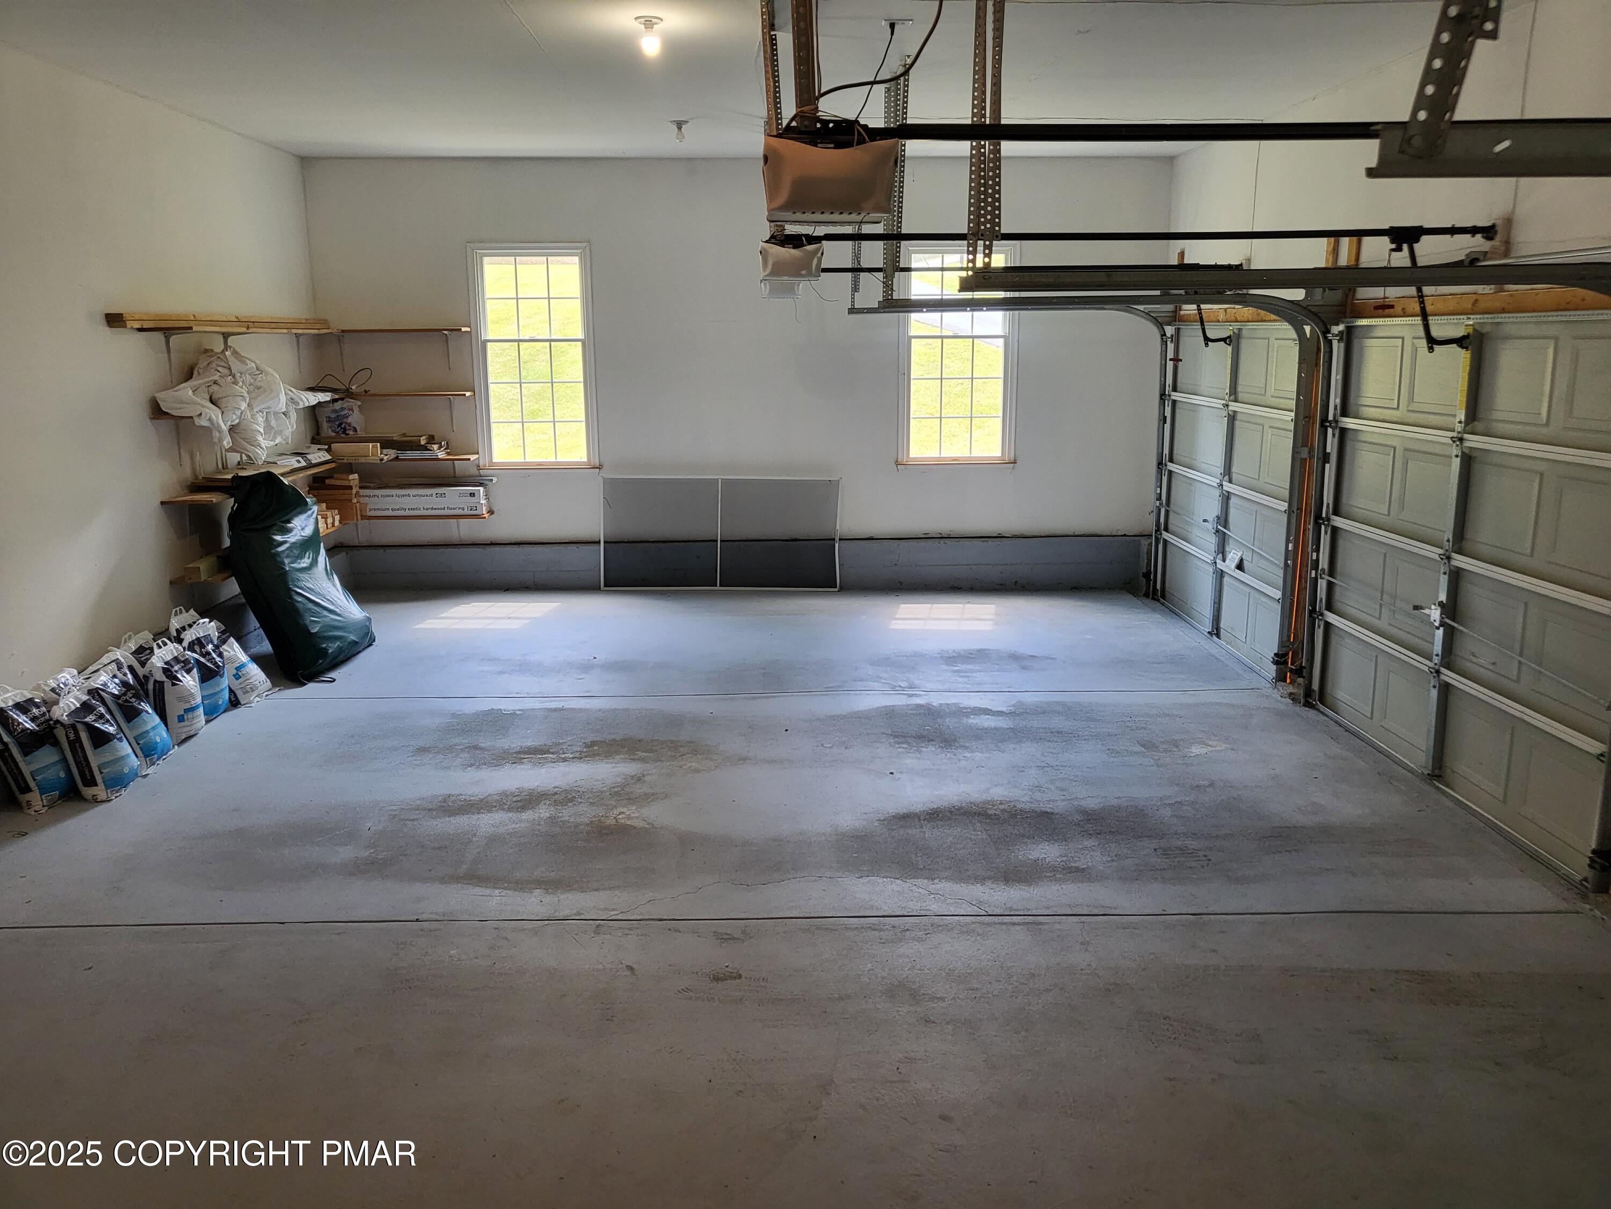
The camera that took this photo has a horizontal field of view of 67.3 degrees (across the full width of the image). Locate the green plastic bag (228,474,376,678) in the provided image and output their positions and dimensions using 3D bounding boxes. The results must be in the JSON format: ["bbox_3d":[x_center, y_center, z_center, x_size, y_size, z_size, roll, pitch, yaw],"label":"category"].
[{"bbox_3d":[-3.208,-0.214,7.770,0.360,1.170,0.920,-16,12,2],"label":"green plastic bag"}]

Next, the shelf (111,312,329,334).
[{"bbox_3d":[-3.742,-1.876,8.171,0.283,0.103,3.030,0,12,-1],"label":"shelf"}]

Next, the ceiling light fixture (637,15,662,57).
[{"bbox_3d":[-0.694,-2.523,5.384,0.120,0.145,0.120,0,12,-1],"label":"ceiling light fixture"}]

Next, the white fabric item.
[{"bbox_3d":[-3.617,-1.316,7.983,0.470,0.730,1.880,0,12,-1],"label":"white fabric item"}]

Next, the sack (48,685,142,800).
[{"bbox_3d":[-3.321,0.605,5.662,0.170,0.490,0.380,-13,12,2],"label":"sack"}]

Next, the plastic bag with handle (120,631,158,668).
[{"bbox_3d":[-3.606,0.411,6.535,0.180,0.510,0.400,-6,12,0],"label":"plastic bag with handle"}]

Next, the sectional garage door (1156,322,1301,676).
[{"bbox_3d":[2.904,-0.833,8.408,0.060,2.134,2.436,0,12,-1],"label":"sectional garage door"}]

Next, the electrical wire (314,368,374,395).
[{"bbox_3d":[-3.665,-1.754,9.581,0.350,0.210,0.270,0,12,-1],"label":"electrical wire"}]

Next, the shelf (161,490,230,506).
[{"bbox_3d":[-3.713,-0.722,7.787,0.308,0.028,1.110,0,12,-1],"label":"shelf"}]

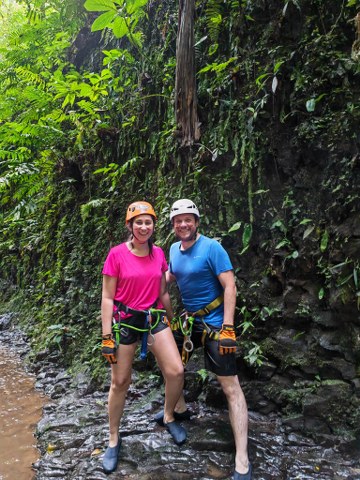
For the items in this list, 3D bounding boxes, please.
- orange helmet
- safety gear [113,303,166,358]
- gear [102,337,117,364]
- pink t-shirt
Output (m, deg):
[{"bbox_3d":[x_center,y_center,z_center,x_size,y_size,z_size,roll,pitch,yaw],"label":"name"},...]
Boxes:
[{"bbox_3d":[-0.264,-0.194,2.300,0.205,0.160,0.255,0,1,-17],"label":"orange helmet"},{"bbox_3d":[-0.276,0.604,2.270,0.350,0.380,0.260,0,1,-20],"label":"safety gear"},{"bbox_3d":[-0.470,0.734,2.230,0.095,0.195,0.100,0,1,10],"label":"gear"},{"bbox_3d":[-0.308,0.267,2.280,0.420,0.490,0.250,0,1,-18],"label":"pink t-shirt"}]

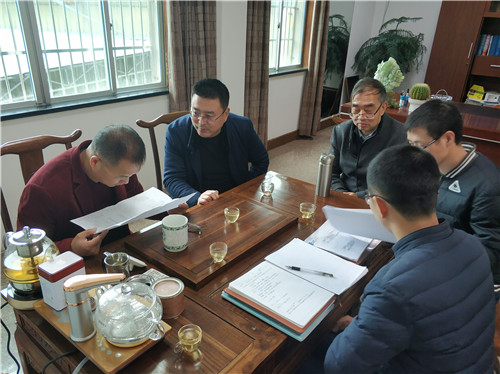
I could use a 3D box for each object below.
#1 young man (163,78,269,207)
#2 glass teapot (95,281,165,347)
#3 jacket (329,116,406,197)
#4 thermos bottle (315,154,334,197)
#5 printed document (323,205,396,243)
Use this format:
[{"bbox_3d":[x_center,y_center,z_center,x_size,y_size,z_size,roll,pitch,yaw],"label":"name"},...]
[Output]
[{"bbox_3d":[-0.171,0.132,1.965,0.560,1.270,0.780,-8,25,-22],"label":"young man"},{"bbox_3d":[-0.300,0.297,0.950,0.190,0.140,0.150,15,26,28],"label":"glass teapot"},{"bbox_3d":[0.617,-0.045,2.080,0.510,0.620,0.400,16,27,30],"label":"jacket"},{"bbox_3d":[0.363,-0.060,1.874,0.072,0.210,0.072,2,23,-1],"label":"thermos bottle"},{"bbox_3d":[0.430,0.145,1.488,0.270,0.150,0.080,-4,24,-14],"label":"printed document"}]

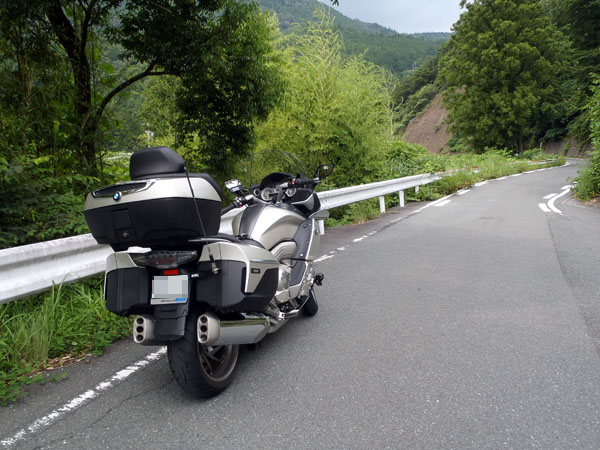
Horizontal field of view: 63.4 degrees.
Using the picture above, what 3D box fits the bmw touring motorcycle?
[{"bbox_3d":[-0.328,0.191,3.452,1.000,1.470,2.490,-2,6,22],"label":"bmw touring motorcycle"}]

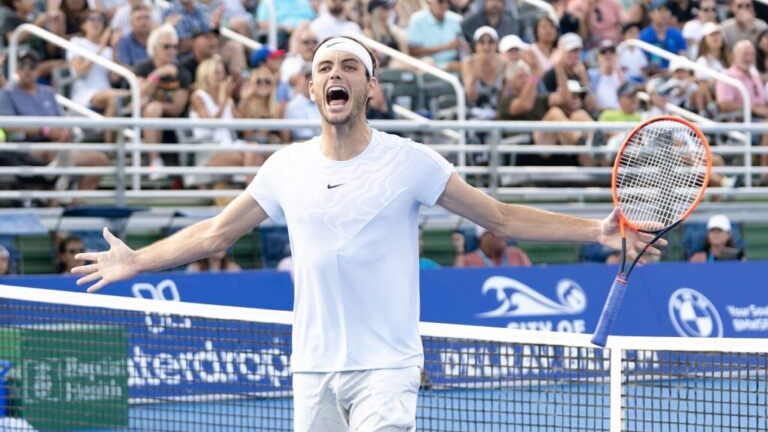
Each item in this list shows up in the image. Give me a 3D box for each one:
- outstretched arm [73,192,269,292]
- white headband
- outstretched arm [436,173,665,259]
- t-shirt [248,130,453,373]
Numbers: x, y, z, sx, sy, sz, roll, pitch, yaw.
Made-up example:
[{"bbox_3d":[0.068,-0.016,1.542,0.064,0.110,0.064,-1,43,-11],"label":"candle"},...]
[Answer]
[{"bbox_3d":[-0.612,0.062,7.230,0.630,0.180,0.140,-21,-8,23],"label":"outstretched arm"},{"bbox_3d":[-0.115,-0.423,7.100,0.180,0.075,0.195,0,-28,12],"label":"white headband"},{"bbox_3d":[0.467,0.004,7.110,0.660,0.150,0.140,13,0,-6],"label":"outstretched arm"},{"bbox_3d":[-0.093,0.099,7.120,0.580,0.680,0.280,0,1,17],"label":"t-shirt"}]

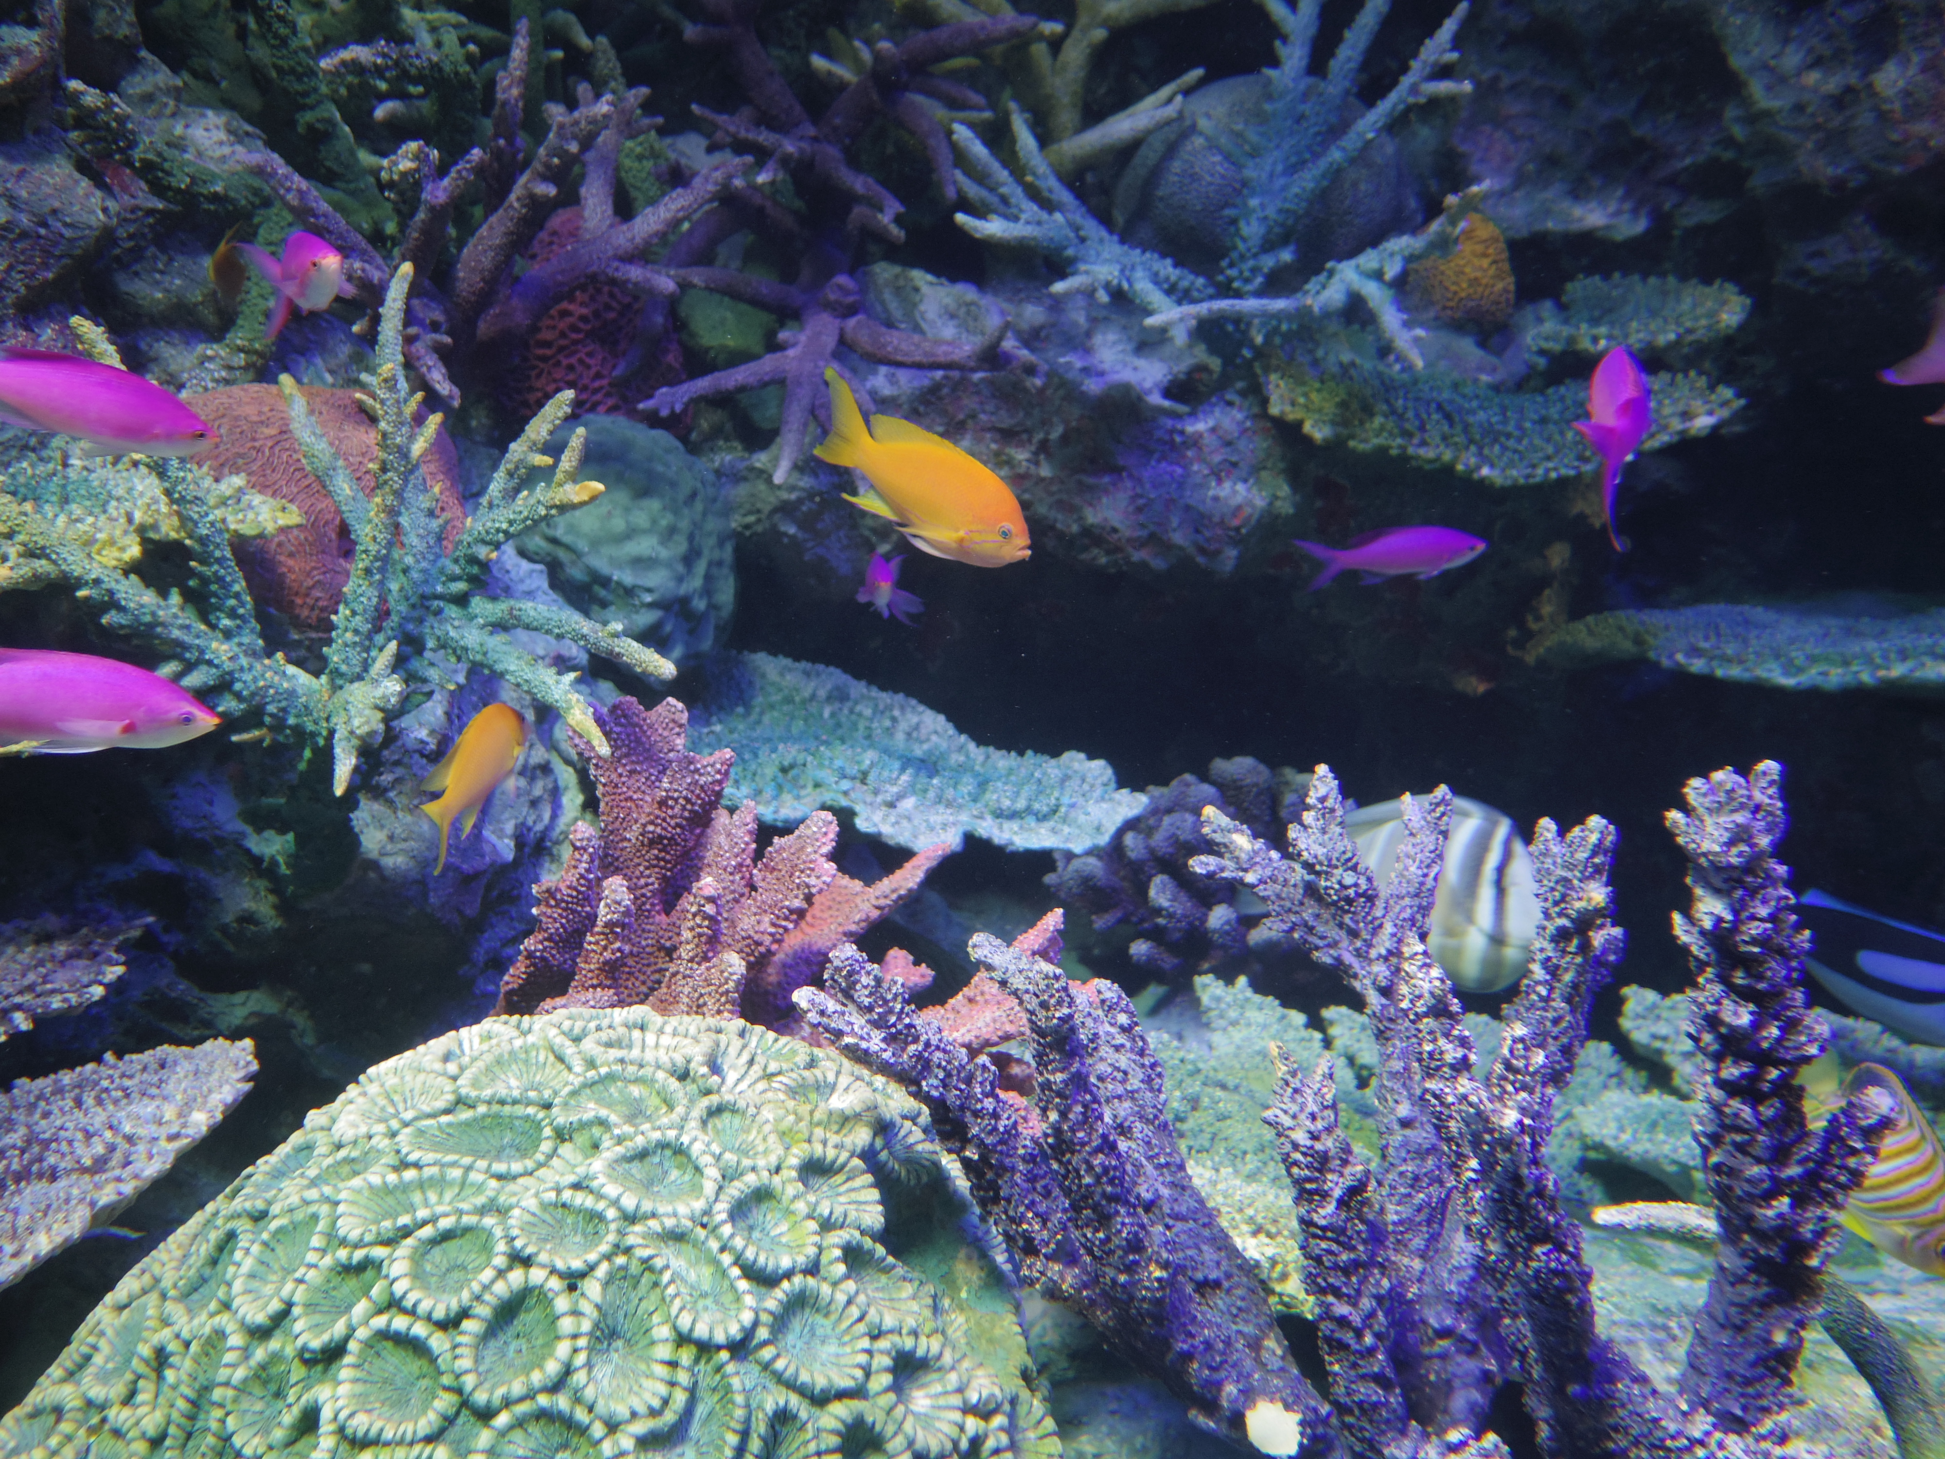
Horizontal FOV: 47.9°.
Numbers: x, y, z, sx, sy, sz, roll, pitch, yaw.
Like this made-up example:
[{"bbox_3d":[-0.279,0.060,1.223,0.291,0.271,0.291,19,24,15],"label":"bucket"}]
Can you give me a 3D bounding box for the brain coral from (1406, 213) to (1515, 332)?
[{"bbox_3d":[0.389,-0.365,1.750,0.090,0.097,0.085,0,12,0],"label":"brain coral"}]

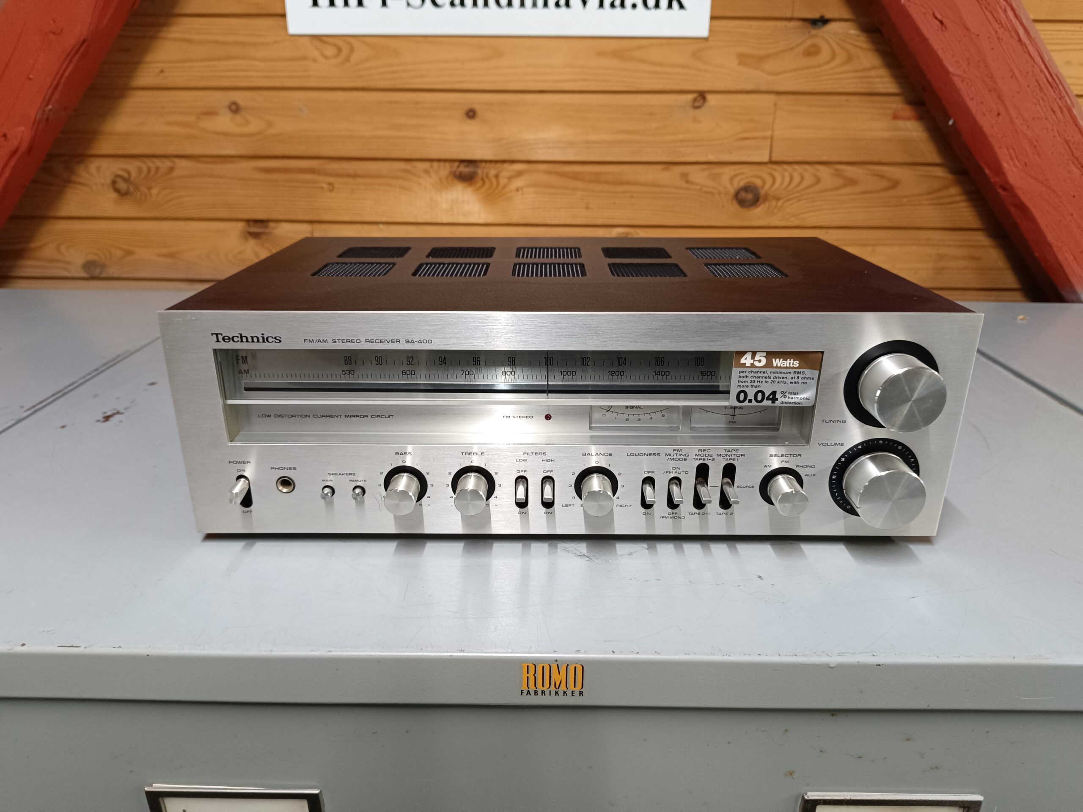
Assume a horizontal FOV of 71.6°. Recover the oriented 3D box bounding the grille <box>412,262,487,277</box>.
[{"bbox_3d":[-0.067,-0.100,0.558,0.053,0.004,0.051,0,21,0],"label":"grille"}]

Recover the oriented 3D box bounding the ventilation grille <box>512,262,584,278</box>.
[{"bbox_3d":[0.006,-0.100,0.558,0.053,0.004,0.051,0,21,0],"label":"ventilation grille"}]

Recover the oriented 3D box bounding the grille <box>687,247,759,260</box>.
[{"bbox_3d":[0.151,-0.126,0.625,0.053,0.004,0.051,0,21,0],"label":"grille"}]

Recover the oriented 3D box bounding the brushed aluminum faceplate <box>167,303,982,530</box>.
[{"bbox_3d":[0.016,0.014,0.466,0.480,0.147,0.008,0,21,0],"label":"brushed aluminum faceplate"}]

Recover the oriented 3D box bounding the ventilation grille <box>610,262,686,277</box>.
[{"bbox_3d":[0.078,-0.100,0.557,0.053,0.004,0.051,0,21,0],"label":"ventilation grille"}]

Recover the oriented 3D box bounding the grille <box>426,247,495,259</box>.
[{"bbox_3d":[-0.066,-0.127,0.626,0.053,0.004,0.051,0,21,0],"label":"grille"}]

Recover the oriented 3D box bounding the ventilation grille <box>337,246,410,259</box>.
[{"bbox_3d":[-0.138,-0.127,0.627,0.053,0.004,0.051,0,21,0],"label":"ventilation grille"}]

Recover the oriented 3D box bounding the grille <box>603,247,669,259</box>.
[{"bbox_3d":[0.079,-0.126,0.625,0.053,0.004,0.051,0,21,0],"label":"grille"}]

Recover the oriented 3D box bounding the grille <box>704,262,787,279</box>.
[{"bbox_3d":[0.150,-0.100,0.557,0.053,0.004,0.051,0,21,0],"label":"grille"}]

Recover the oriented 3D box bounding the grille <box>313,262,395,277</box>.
[{"bbox_3d":[-0.139,-0.101,0.559,0.053,0.004,0.051,0,21,0],"label":"grille"}]

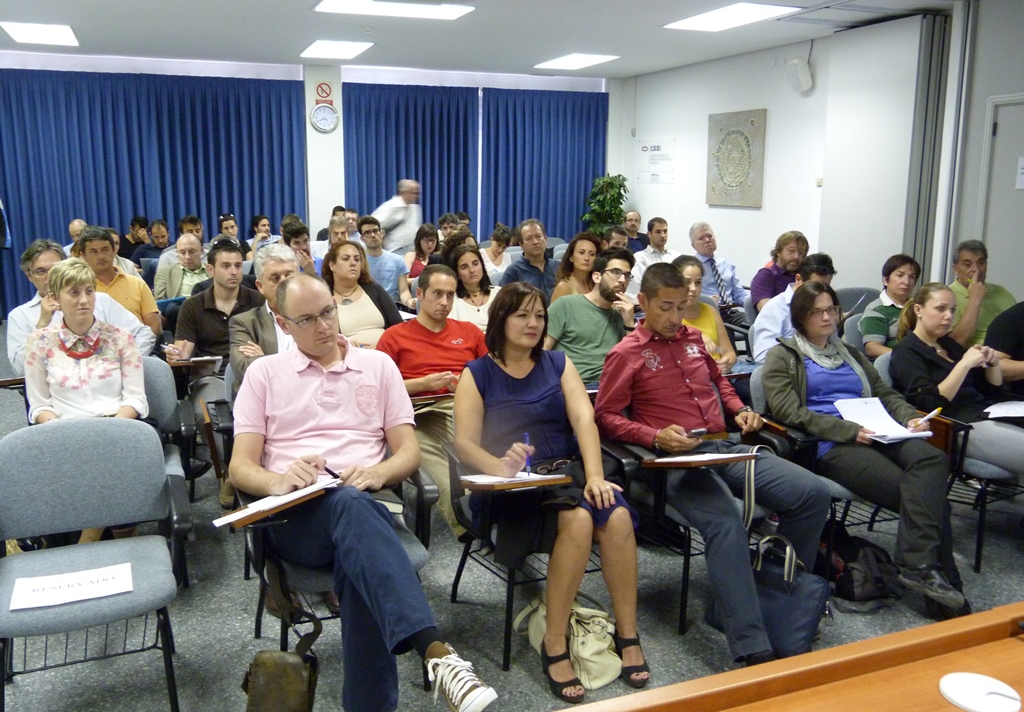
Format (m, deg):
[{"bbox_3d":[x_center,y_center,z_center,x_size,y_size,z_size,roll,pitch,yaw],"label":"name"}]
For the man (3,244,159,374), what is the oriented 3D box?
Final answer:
[{"bbox_3d":[-2.059,0.094,4.286,0.620,1.280,0.800,-5,12,-22],"label":"man"}]

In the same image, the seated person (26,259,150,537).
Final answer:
[{"bbox_3d":[-1.580,0.280,3.388,0.500,1.250,0.780,-5,12,-22],"label":"seated person"}]

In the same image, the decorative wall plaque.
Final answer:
[{"bbox_3d":[2.449,-2.164,9.778,0.050,1.020,1.020,-4,12,-21],"label":"decorative wall plaque"}]

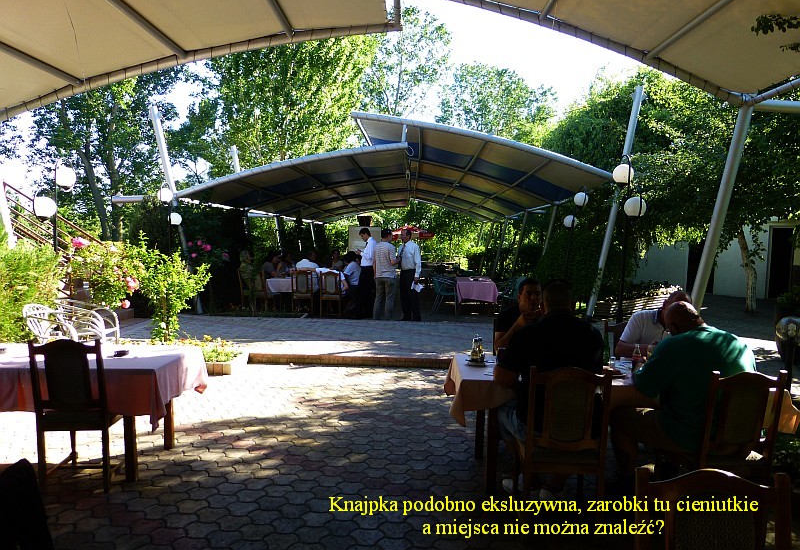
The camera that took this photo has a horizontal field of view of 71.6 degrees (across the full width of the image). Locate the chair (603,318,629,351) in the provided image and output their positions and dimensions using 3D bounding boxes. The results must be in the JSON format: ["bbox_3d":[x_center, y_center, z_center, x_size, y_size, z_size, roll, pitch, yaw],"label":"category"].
[{"bbox_3d":[1.880,0.861,4.278,0.470,0.980,0.530,0,3,0],"label":"chair"}]

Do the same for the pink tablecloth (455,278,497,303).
[{"bbox_3d":[1.629,0.328,11.732,0.860,0.400,1.150,1,3,0],"label":"pink tablecloth"}]

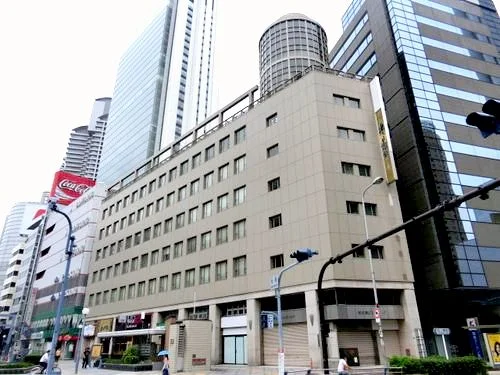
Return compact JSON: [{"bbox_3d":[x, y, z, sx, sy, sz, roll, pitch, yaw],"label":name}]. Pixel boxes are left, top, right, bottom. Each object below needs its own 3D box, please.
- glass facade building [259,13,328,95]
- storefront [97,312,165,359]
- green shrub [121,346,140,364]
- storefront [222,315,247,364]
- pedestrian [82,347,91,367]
[{"bbox_3d":[5.804,-14.470,46.540,8.864,15.000,8.864,-4,-24,8],"label":"glass facade building"},{"bbox_3d":[-15.739,18.999,45.409,2.500,5.200,16.300,21,-32,-39],"label":"storefront"},{"bbox_3d":[-9.943,13.978,30.045,1.400,1.450,1.350,7,-25,-15],"label":"green shrub"},{"bbox_3d":[-1.255,14.132,33.582,0.600,4.260,4.200,21,-32,-39],"label":"storefront"},{"bbox_3d":[-15.183,15.828,33.527,0.580,1.700,0.420,-3,-24,5],"label":"pedestrian"}]

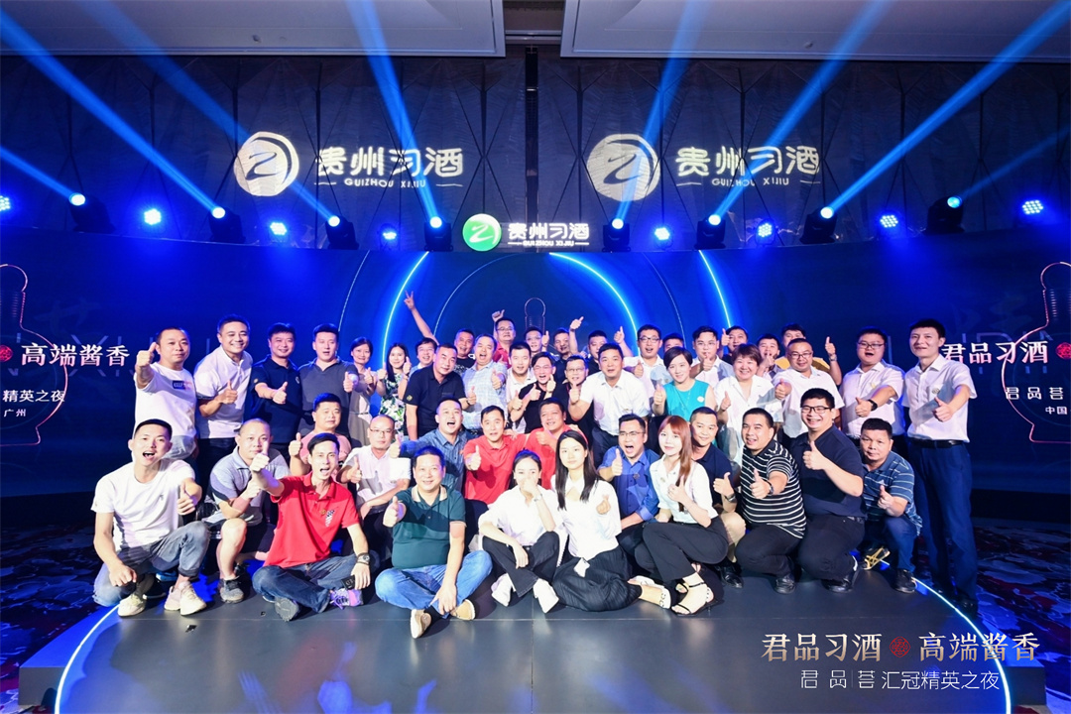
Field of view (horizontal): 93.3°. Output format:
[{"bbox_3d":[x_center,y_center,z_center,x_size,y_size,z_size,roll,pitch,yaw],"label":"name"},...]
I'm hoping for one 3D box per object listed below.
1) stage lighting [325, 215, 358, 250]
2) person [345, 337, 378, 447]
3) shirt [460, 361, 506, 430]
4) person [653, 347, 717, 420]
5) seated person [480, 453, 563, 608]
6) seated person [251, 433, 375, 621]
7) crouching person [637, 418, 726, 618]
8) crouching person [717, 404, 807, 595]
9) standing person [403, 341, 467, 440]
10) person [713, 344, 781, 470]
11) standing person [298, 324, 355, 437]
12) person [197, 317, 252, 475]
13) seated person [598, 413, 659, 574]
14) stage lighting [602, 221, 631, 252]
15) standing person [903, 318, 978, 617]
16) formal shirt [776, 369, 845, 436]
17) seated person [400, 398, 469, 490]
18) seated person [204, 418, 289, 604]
[{"bbox_3d":[-2.330,-1.484,6.111,0.340,0.430,0.330,0,-4,3],"label":"stage lighting"},{"bbox_3d":[-1.462,0.698,4.248,0.440,1.650,0.340,1,-3,-18],"label":"person"},{"bbox_3d":[-0.393,0.309,3.889,0.440,0.549,0.300,0,-1,-5],"label":"shirt"},{"bbox_3d":[1.028,0.719,3.485,0.460,1.568,0.360,0,-1,22],"label":"person"},{"bbox_3d":[-0.096,1.033,3.167,0.500,0.860,0.600,0,-3,-5],"label":"seated person"},{"bbox_3d":[-1.292,0.972,2.949,0.680,1.048,0.750,0,-1,-18],"label":"seated person"},{"bbox_3d":[0.903,0.916,3.124,0.500,1.090,0.640,-2,-4,38],"label":"crouching person"},{"bbox_3d":[1.530,0.917,3.414,0.640,1.120,0.520,3,-4,-44],"label":"crouching person"},{"bbox_3d":[-0.789,0.645,3.966,0.520,1.530,0.480,1,-4,-9],"label":"standing person"},{"bbox_3d":[1.549,0.638,3.716,0.520,1.530,0.380,-1,-4,14],"label":"person"},{"bbox_3d":[-1.438,0.637,3.485,0.470,1.732,0.360,0,-1,-18],"label":"standing person"},{"bbox_3d":[-2.115,0.614,3.451,0.480,1.730,0.420,3,-4,-42],"label":"person"},{"bbox_3d":[0.651,0.952,3.512,0.500,1.060,0.620,0,-3,8],"label":"seated person"},{"bbox_3d":[1.082,-1.595,6.770,0.350,0.400,0.320,0,-3,-2],"label":"stage lighting"},{"bbox_3d":[2.445,0.633,3.060,0.400,1.728,0.480,1,-1,-44],"label":"standing person"},{"bbox_3d":[2.042,0.336,3.767,0.520,0.600,0.340,-1,-4,22],"label":"formal shirt"},{"bbox_3d":[-0.654,0.804,3.254,0.550,1.120,0.680,1,-4,-9],"label":"seated person"},{"bbox_3d":[-1.905,0.937,3.333,0.520,1.070,0.720,2,-4,-26],"label":"seated person"}]

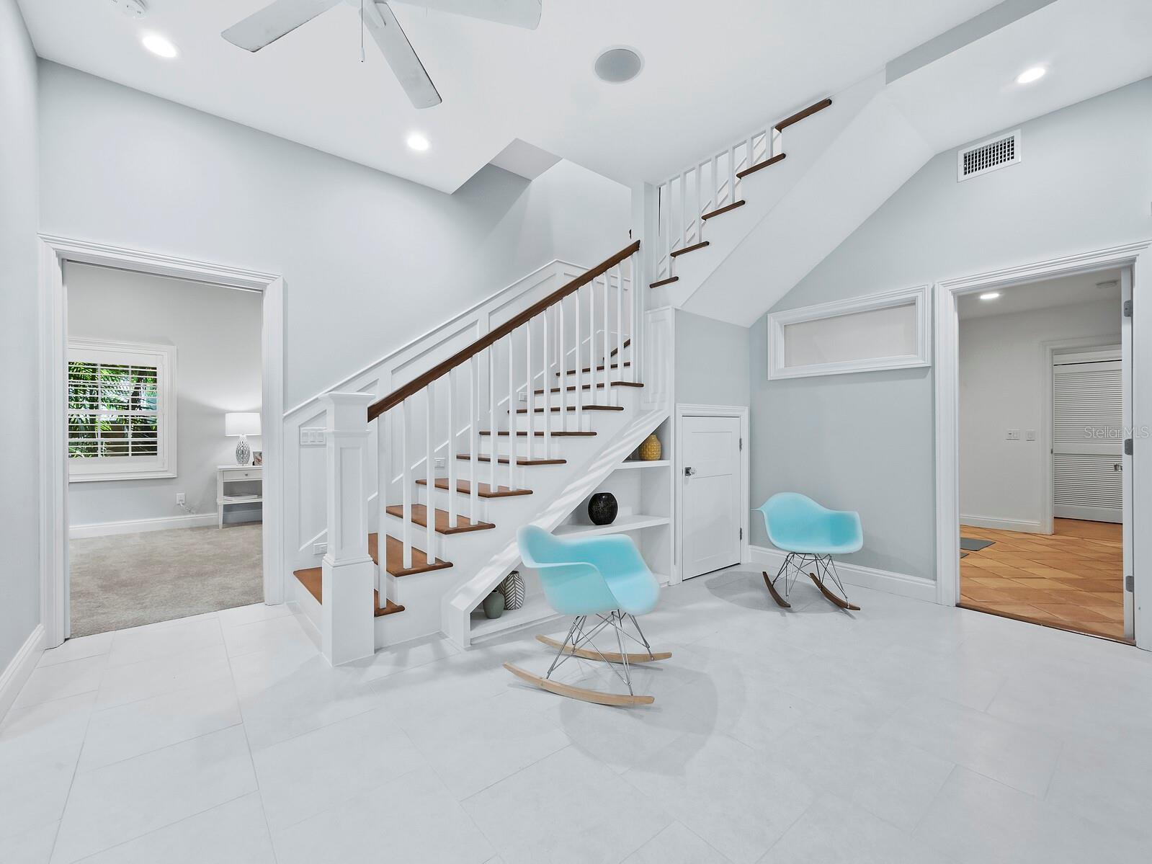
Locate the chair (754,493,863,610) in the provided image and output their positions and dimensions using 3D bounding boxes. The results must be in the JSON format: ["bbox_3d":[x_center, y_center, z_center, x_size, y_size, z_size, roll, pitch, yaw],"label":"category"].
[{"bbox_3d":[1.539,0.795,3.169,0.630,0.690,0.680,0,0,4],"label":"chair"}]

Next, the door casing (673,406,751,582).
[{"bbox_3d":[1.102,0.465,3.797,1.020,1.351,0.100,0,0,-40],"label":"door casing"}]

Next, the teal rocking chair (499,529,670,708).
[{"bbox_3d":[0.068,0.795,2.149,0.680,0.690,0.630,0,0,21],"label":"teal rocking chair"}]

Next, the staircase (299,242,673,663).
[{"bbox_3d":[-0.655,-0.196,3.375,2.314,2.671,1.311,0,0,-40],"label":"staircase"}]

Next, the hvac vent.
[{"bbox_3d":[2.590,-1.729,2.928,0.030,0.203,0.299,0,0,-40],"label":"hvac vent"}]

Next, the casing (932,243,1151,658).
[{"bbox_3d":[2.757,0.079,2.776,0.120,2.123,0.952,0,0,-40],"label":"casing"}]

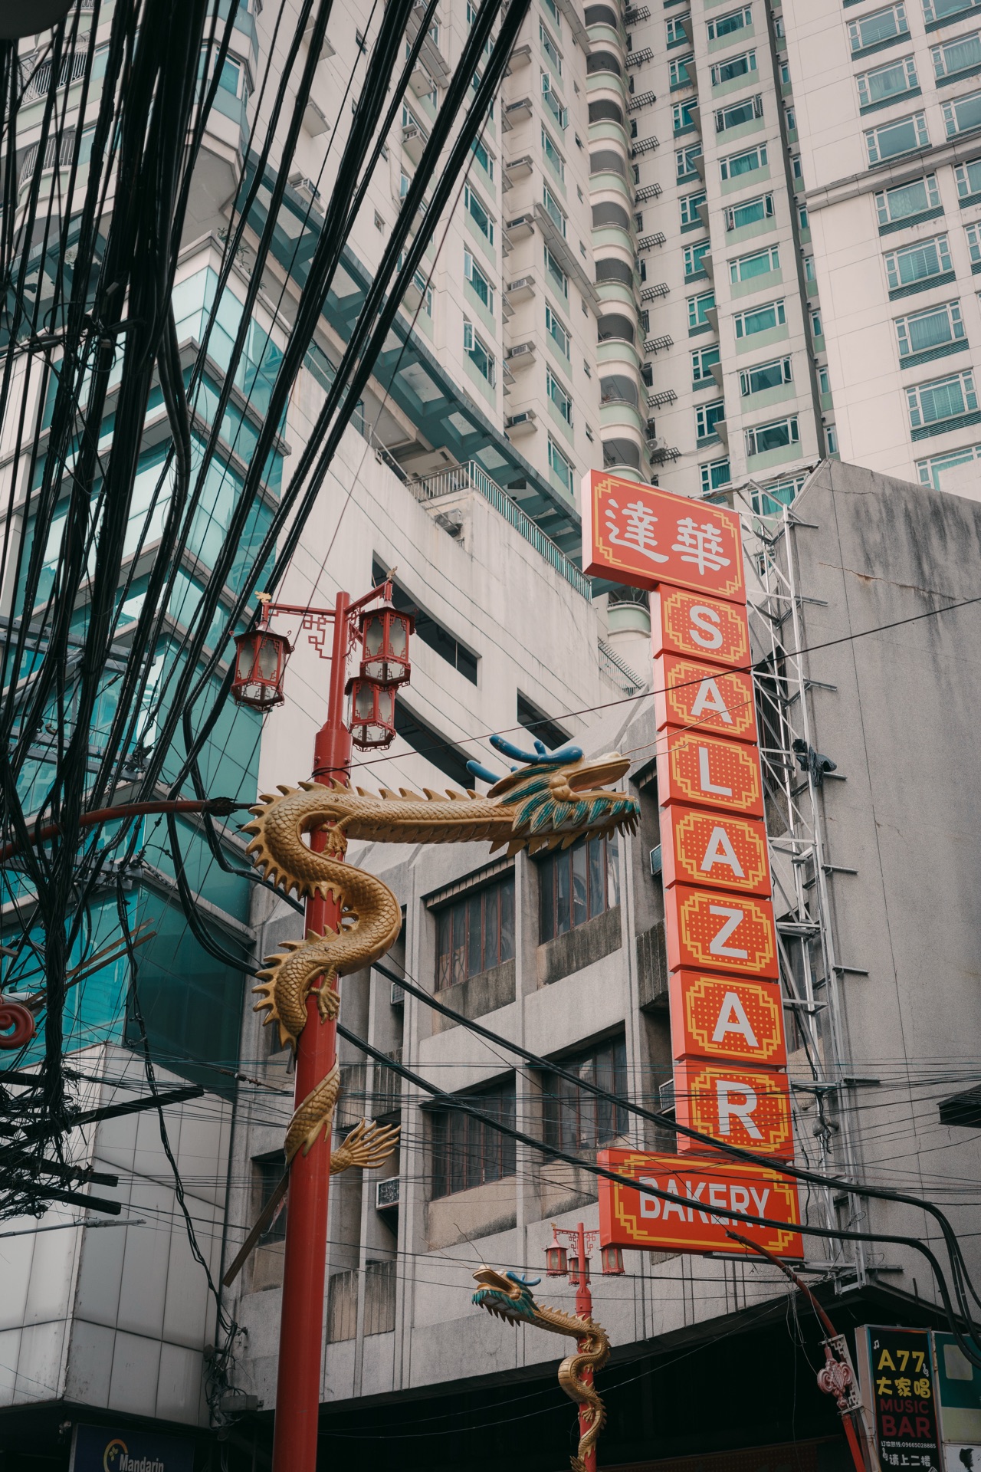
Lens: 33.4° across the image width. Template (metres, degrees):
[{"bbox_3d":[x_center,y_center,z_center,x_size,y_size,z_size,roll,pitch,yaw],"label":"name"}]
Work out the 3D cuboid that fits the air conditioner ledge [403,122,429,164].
[{"bbox_3d":[-2.253,-18.250,50.450,0.590,0.660,0.930,-13,-31,23],"label":"air conditioner ledge"}]

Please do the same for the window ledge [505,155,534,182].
[{"bbox_3d":[1.084,-21.020,60.365,0.880,0.650,0.560,-13,-31,23],"label":"window ledge"}]

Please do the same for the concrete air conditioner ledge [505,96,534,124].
[{"bbox_3d":[1.084,-23.657,61.796,0.880,0.650,0.560,-13,-31,23],"label":"concrete air conditioner ledge"}]

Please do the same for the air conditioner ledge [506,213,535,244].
[{"bbox_3d":[1.084,-18.384,58.934,0.880,0.650,0.560,-13,-31,23],"label":"air conditioner ledge"}]

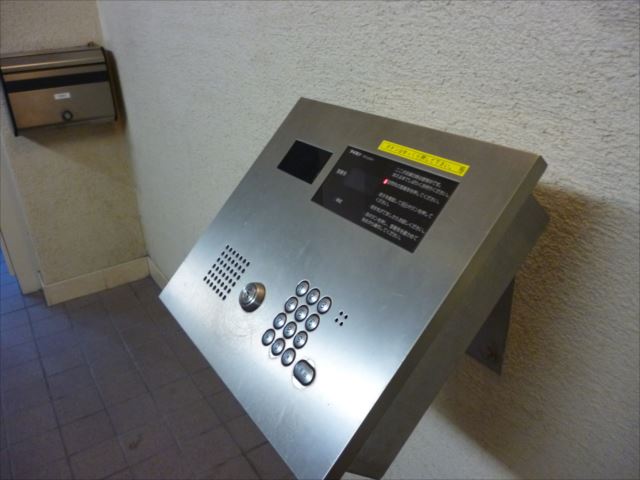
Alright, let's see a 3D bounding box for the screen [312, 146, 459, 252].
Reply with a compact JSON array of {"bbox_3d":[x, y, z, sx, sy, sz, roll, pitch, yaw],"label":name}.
[{"bbox_3d":[0.073,-0.057,0.648,0.008,0.093,0.205,37,-4,-40],"label":"screen"}]

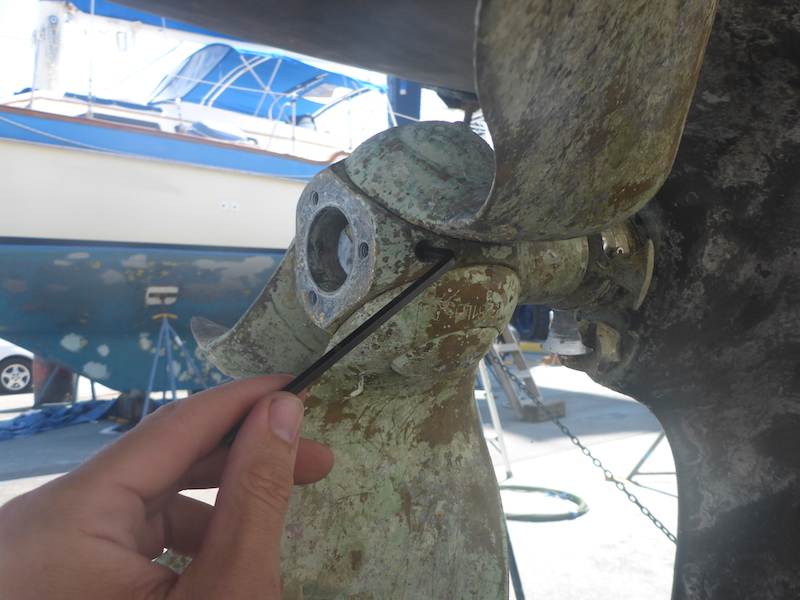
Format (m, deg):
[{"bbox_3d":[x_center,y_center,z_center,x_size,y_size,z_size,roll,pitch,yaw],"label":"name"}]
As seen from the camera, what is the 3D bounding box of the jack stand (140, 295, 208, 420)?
[{"bbox_3d":[-2.100,0.600,6.200,0.870,1.370,0.820,0,-3,-3],"label":"jack stand"}]

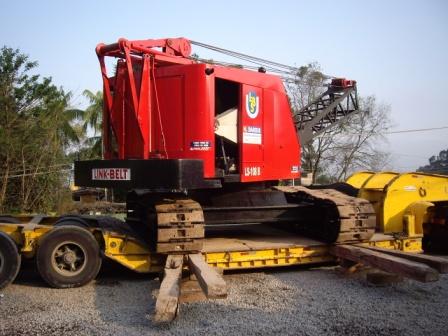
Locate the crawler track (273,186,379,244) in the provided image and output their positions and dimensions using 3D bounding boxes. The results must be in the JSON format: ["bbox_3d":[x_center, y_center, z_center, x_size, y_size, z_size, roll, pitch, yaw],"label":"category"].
[{"bbox_3d":[2.109,1.070,11.905,0.851,1.025,4.050,0,1,-18],"label":"crawler track"}]

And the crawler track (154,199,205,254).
[{"bbox_3d":[-1.391,1.073,10.755,0.851,1.025,4.050,0,1,-18],"label":"crawler track"}]

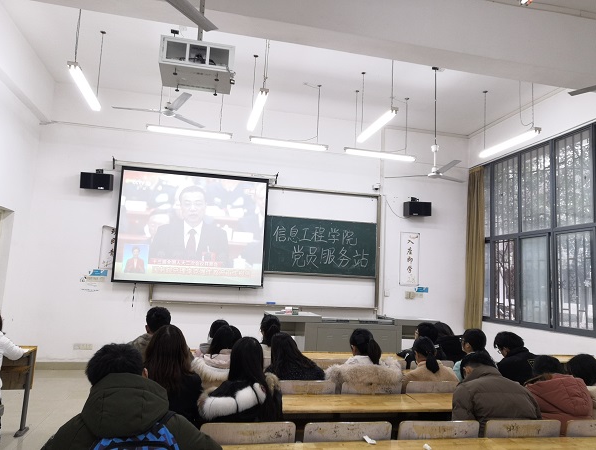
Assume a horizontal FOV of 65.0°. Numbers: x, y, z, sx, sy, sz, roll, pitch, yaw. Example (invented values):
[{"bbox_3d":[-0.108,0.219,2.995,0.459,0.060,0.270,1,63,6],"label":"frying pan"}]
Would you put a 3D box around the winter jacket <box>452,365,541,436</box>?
[{"bbox_3d":[1.244,1.221,2.991,0.580,0.640,0.500,5,-7,-17],"label":"winter jacket"}]

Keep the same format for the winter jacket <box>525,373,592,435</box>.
[{"bbox_3d":[1.743,1.284,3.126,0.500,0.620,0.500,5,-7,-17],"label":"winter jacket"}]

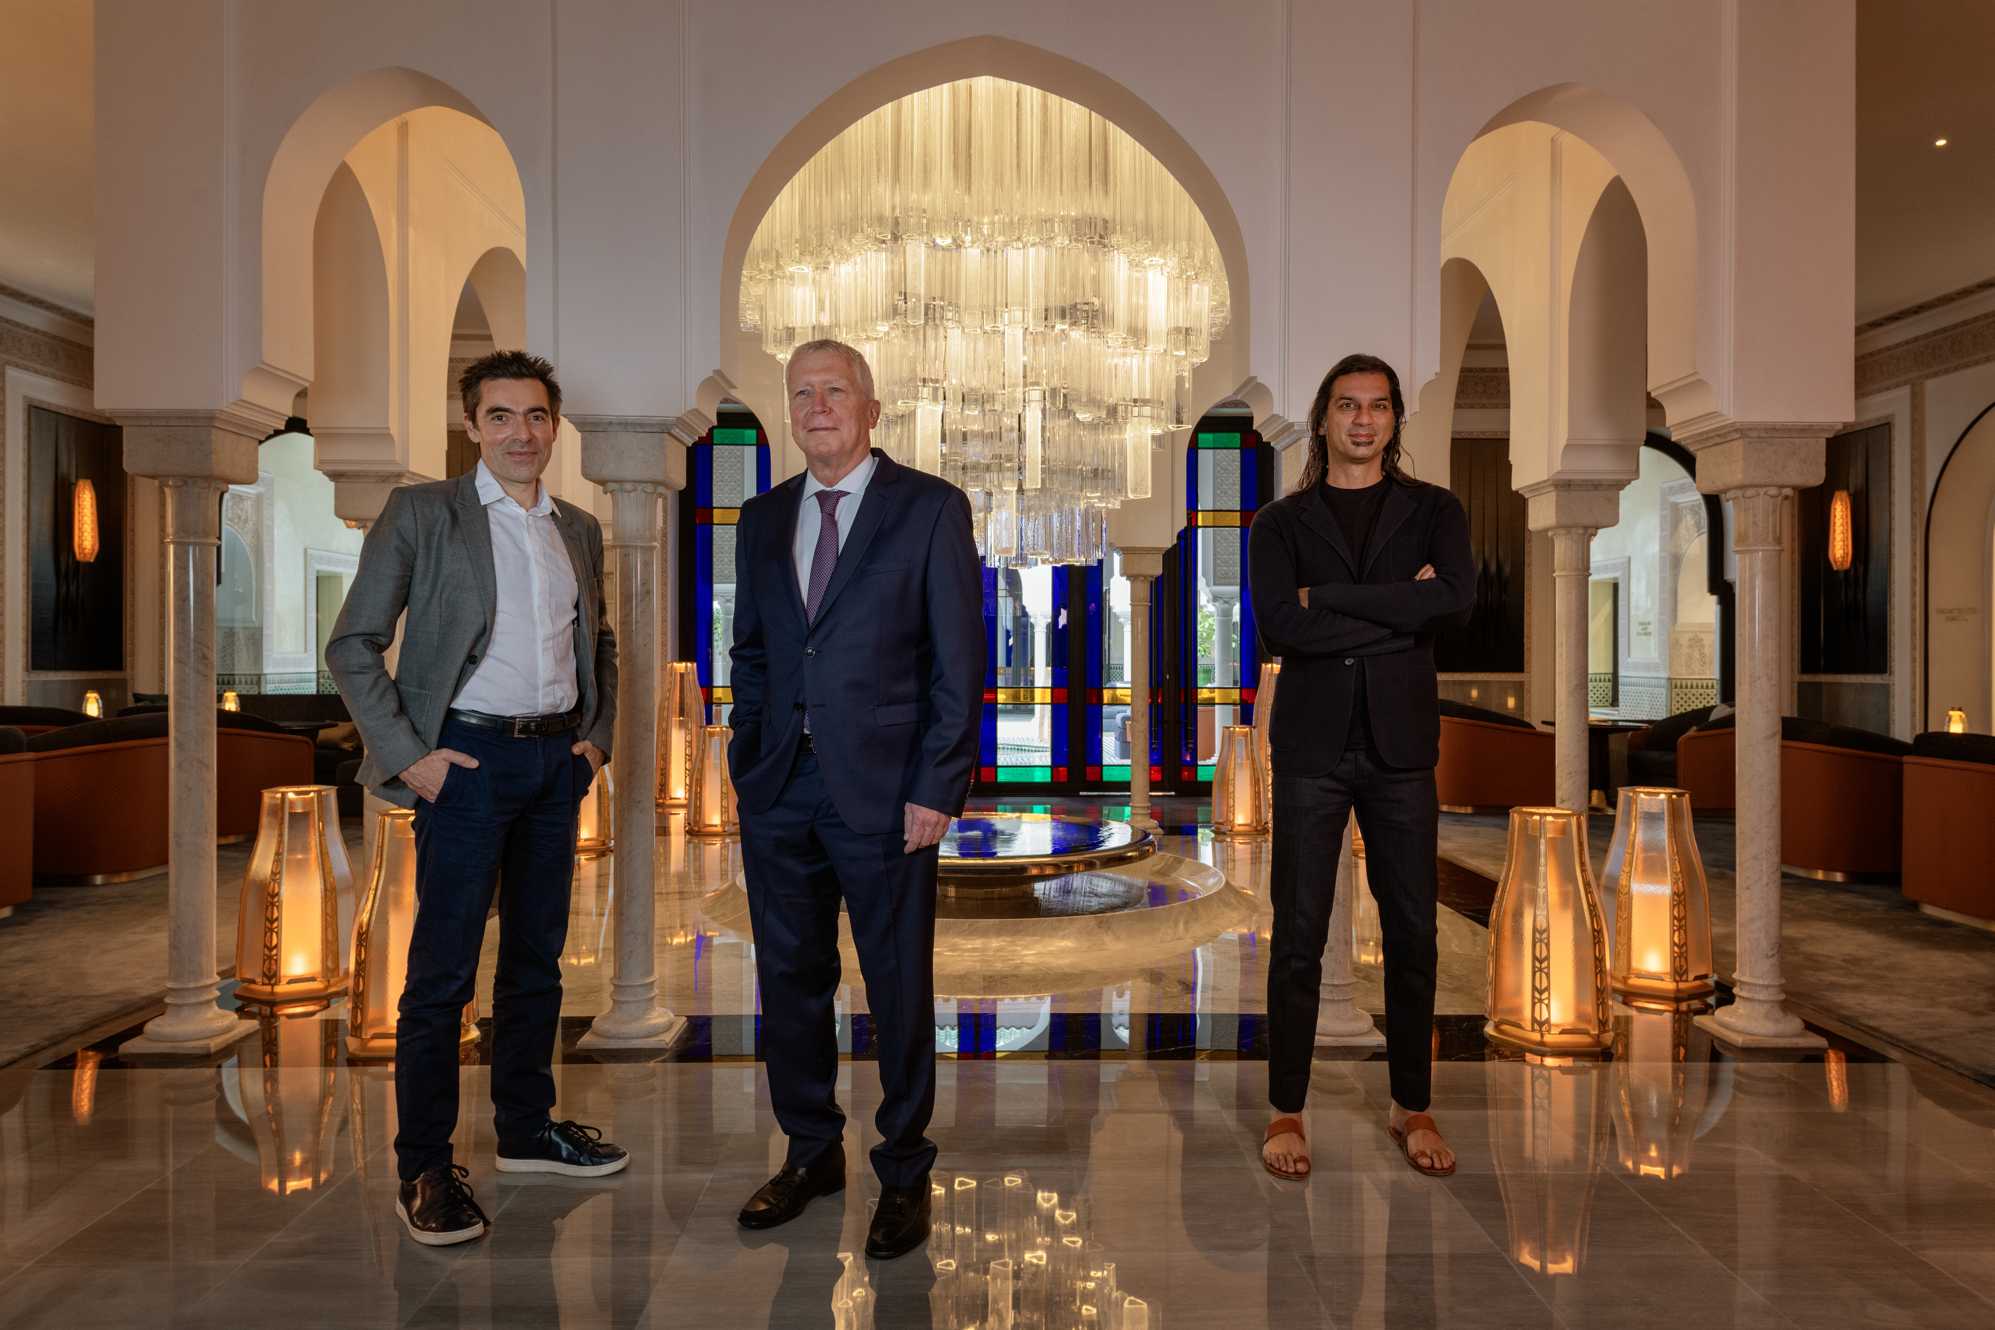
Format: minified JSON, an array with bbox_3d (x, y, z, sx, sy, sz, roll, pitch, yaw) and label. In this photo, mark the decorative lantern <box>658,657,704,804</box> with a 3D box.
[{"bbox_3d":[-2.415,0.523,10.200,0.420,1.070,0.410,0,0,-10],"label":"decorative lantern"}]

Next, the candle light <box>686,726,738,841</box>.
[{"bbox_3d":[-1.794,0.735,8.500,0.385,0.670,0.375,0,0,-10],"label":"candle light"}]

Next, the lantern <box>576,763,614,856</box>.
[{"bbox_3d":[-2.385,0.718,7.665,0.360,0.690,0.360,0,0,-1],"label":"lantern"}]

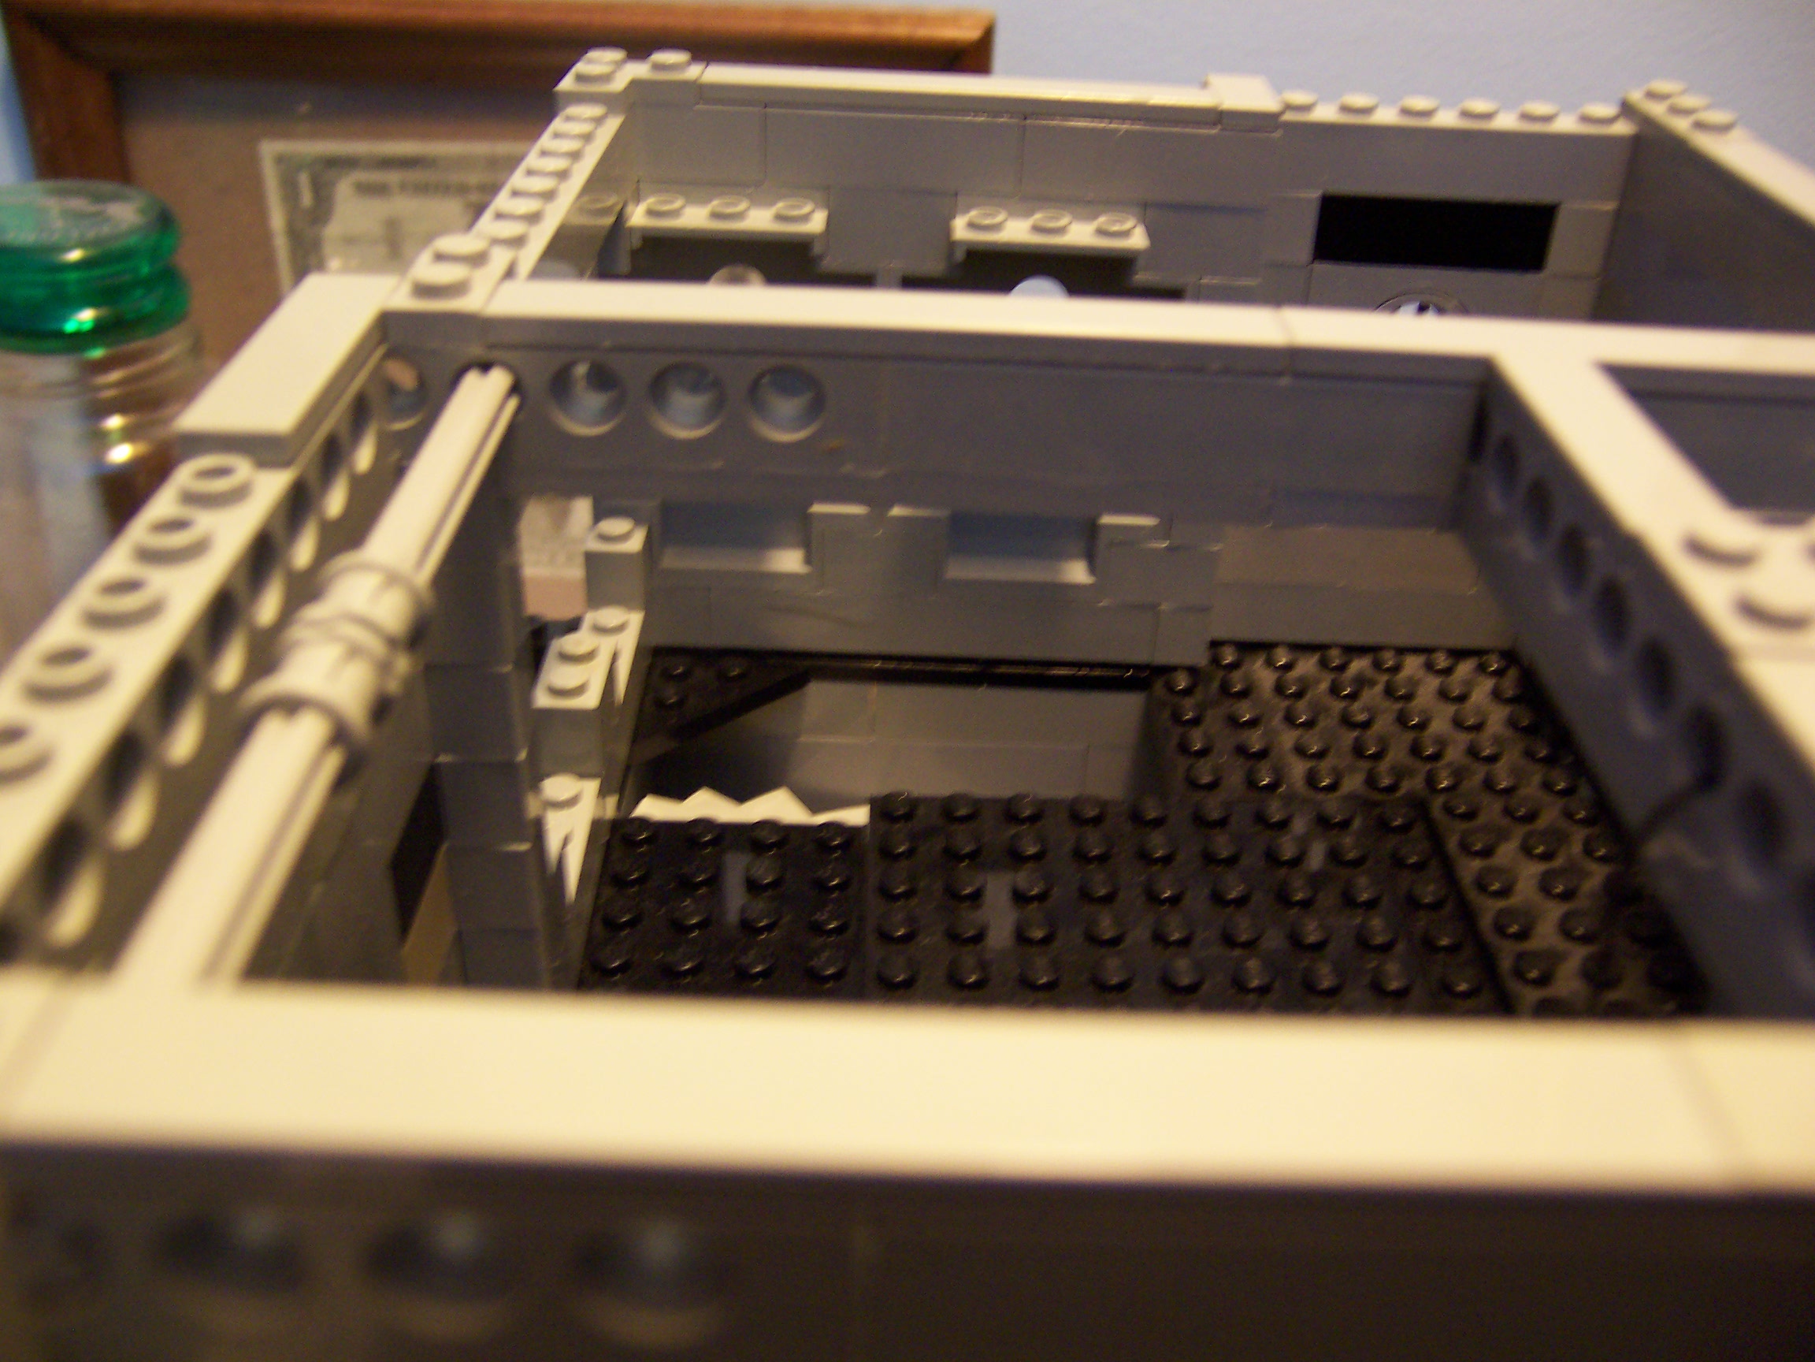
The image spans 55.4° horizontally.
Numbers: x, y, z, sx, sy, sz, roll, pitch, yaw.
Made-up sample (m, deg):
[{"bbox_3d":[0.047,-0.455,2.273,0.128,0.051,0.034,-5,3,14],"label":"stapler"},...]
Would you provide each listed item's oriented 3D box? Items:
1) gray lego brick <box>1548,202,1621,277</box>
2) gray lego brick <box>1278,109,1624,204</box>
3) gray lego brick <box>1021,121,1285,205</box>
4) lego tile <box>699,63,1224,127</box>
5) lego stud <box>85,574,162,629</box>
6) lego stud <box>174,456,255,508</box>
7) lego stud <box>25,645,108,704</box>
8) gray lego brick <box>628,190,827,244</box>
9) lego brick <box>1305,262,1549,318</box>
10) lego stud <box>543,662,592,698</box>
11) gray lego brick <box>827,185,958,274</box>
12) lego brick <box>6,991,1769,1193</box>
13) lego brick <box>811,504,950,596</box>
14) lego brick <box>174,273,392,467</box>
[{"bbox_3d":[0.088,-0.059,0.229,0.008,0.010,0.008,2,31,-1],"label":"gray lego brick"},{"bbox_3d":[0.072,-0.071,0.233,0.048,0.010,0.008,2,31,-1],"label":"gray lego brick"},{"bbox_3d":[0.030,-0.067,0.219,0.032,0.010,0.008,2,31,-1],"label":"gray lego brick"},{"bbox_3d":[0.006,-0.073,0.218,0.064,0.003,0.008,2,31,-1],"label":"lego tile"},{"bbox_3d":[-0.045,-0.005,0.100,0.005,0.002,0.005,1,31,-1],"label":"lego stud"},{"bbox_3d":[-0.045,-0.013,0.114,0.005,0.002,0.005,1,31,-1],"label":"lego stud"},{"bbox_3d":[-0.045,-0.001,0.094,0.005,0.002,0.005,1,31,-1],"label":"lego stud"},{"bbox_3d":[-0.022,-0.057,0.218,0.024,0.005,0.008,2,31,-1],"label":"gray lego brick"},{"bbox_3d":[0.071,-0.054,0.243,0.032,0.010,0.008,2,31,-1],"label":"lego brick"},{"bbox_3d":[-0.040,0.000,0.205,0.005,0.002,0.005,2,31,-1],"label":"lego stud"},{"bbox_3d":[-0.002,-0.060,0.225,0.016,0.010,0.008,1,31,-1],"label":"gray lego brick"},{"bbox_3d":[-0.002,0.016,0.065,0.064,0.003,0.008,2,31,-1],"label":"lego brick"},{"bbox_3d":[-0.004,-0.020,0.249,0.018,0.012,0.008,2,31,-1],"label":"lego brick"},{"bbox_3d":[-0.046,-0.024,0.131,0.008,0.003,0.032,1,31,-1],"label":"lego brick"}]

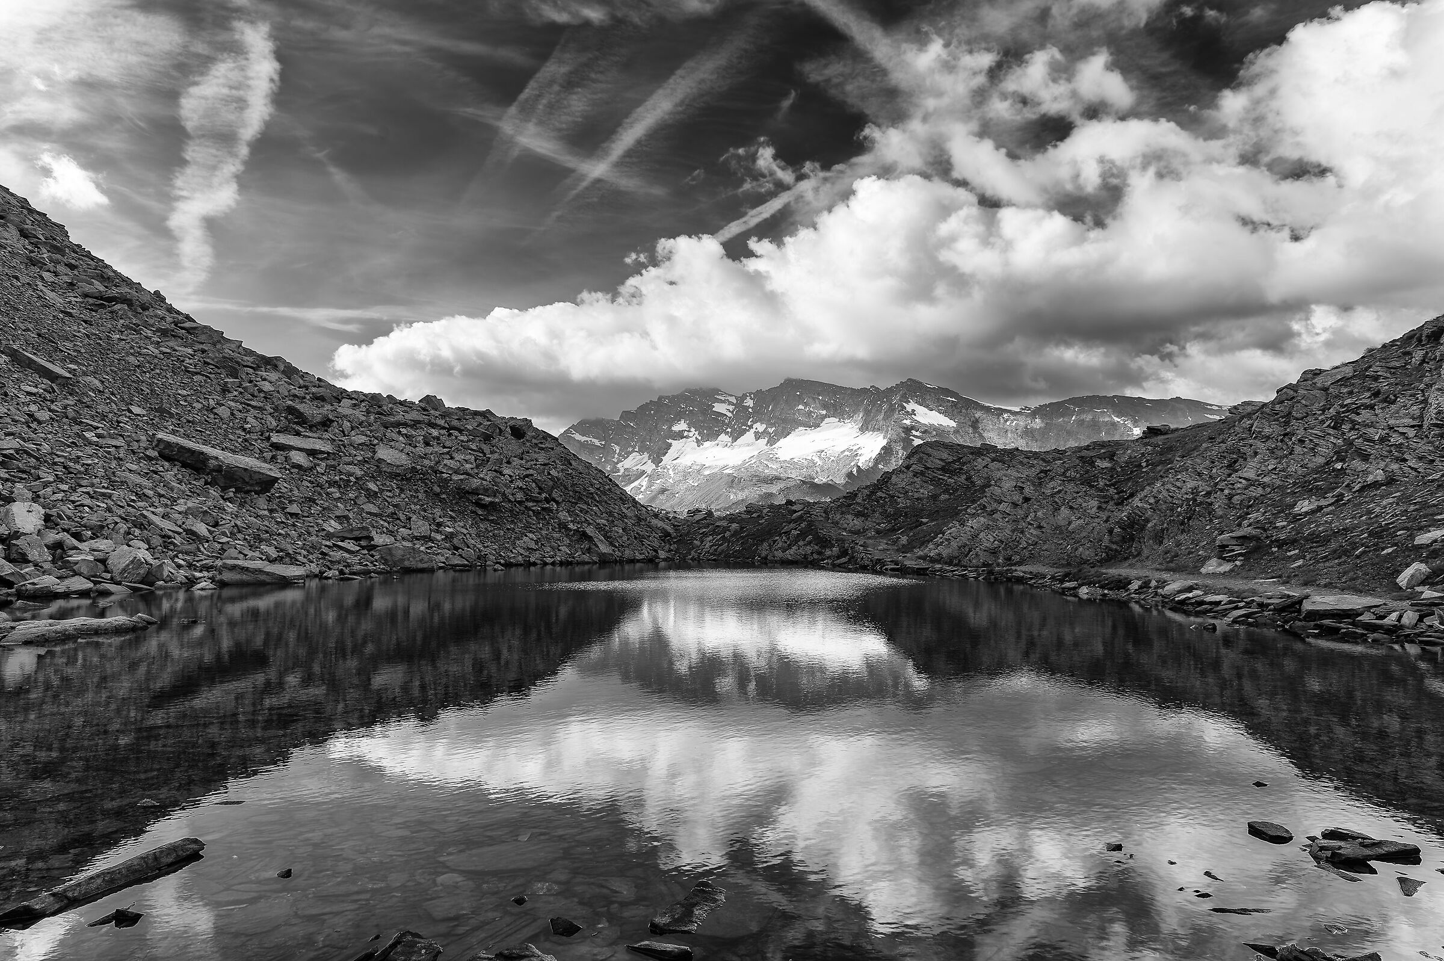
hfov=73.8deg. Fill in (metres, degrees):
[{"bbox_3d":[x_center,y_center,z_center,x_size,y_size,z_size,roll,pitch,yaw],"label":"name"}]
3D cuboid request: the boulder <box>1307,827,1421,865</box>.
[{"bbox_3d":[3.572,2.053,5.339,0.580,0.110,0.280,0,-4,-6],"label":"boulder"}]

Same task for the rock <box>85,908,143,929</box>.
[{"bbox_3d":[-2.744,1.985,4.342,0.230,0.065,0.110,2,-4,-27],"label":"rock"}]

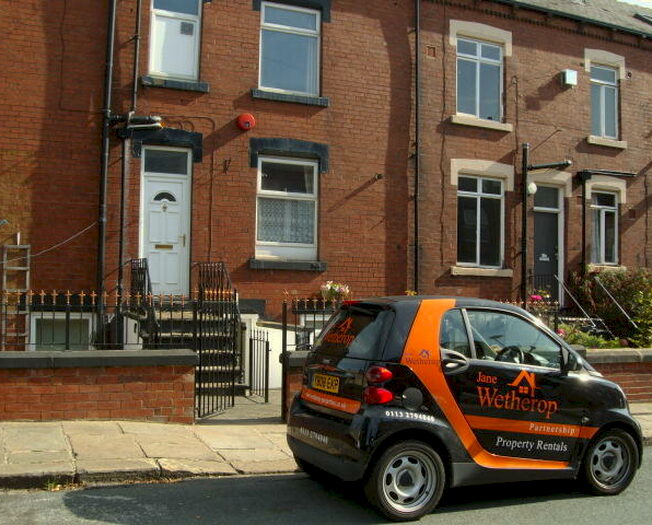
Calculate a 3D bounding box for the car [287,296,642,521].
[{"bbox_3d":[1.190,1.095,6.120,2.690,1.540,1.600,3,-3,-22],"label":"car"}]

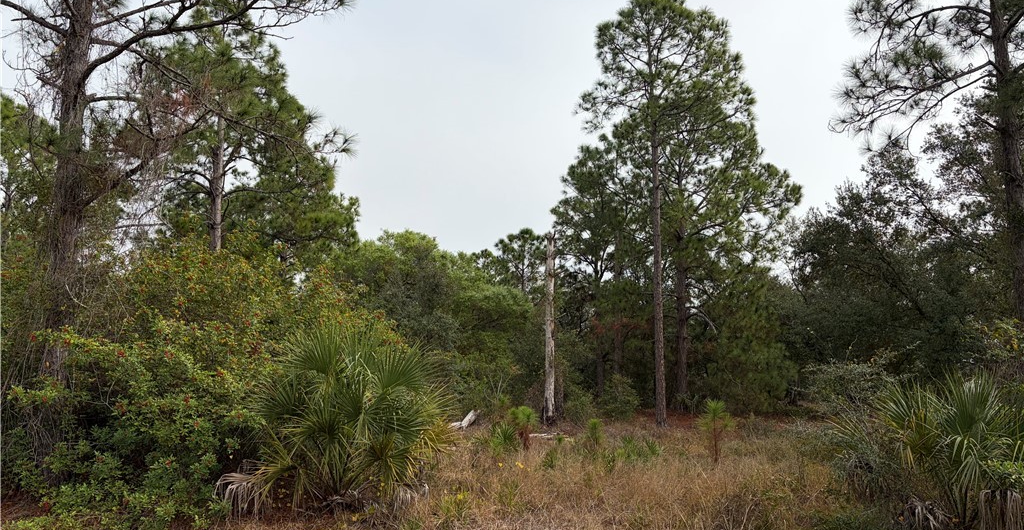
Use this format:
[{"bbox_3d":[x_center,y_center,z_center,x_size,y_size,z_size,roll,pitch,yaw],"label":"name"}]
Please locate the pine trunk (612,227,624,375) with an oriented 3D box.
[{"bbox_3d":[3.286,1.586,23.784,0.250,5.438,0.250,0,-7,0],"label":"pine trunk"}]

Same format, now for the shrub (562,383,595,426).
[{"bbox_3d":[1.628,3.454,19.122,0.845,1.005,0.803,0,-7,0],"label":"shrub"}]

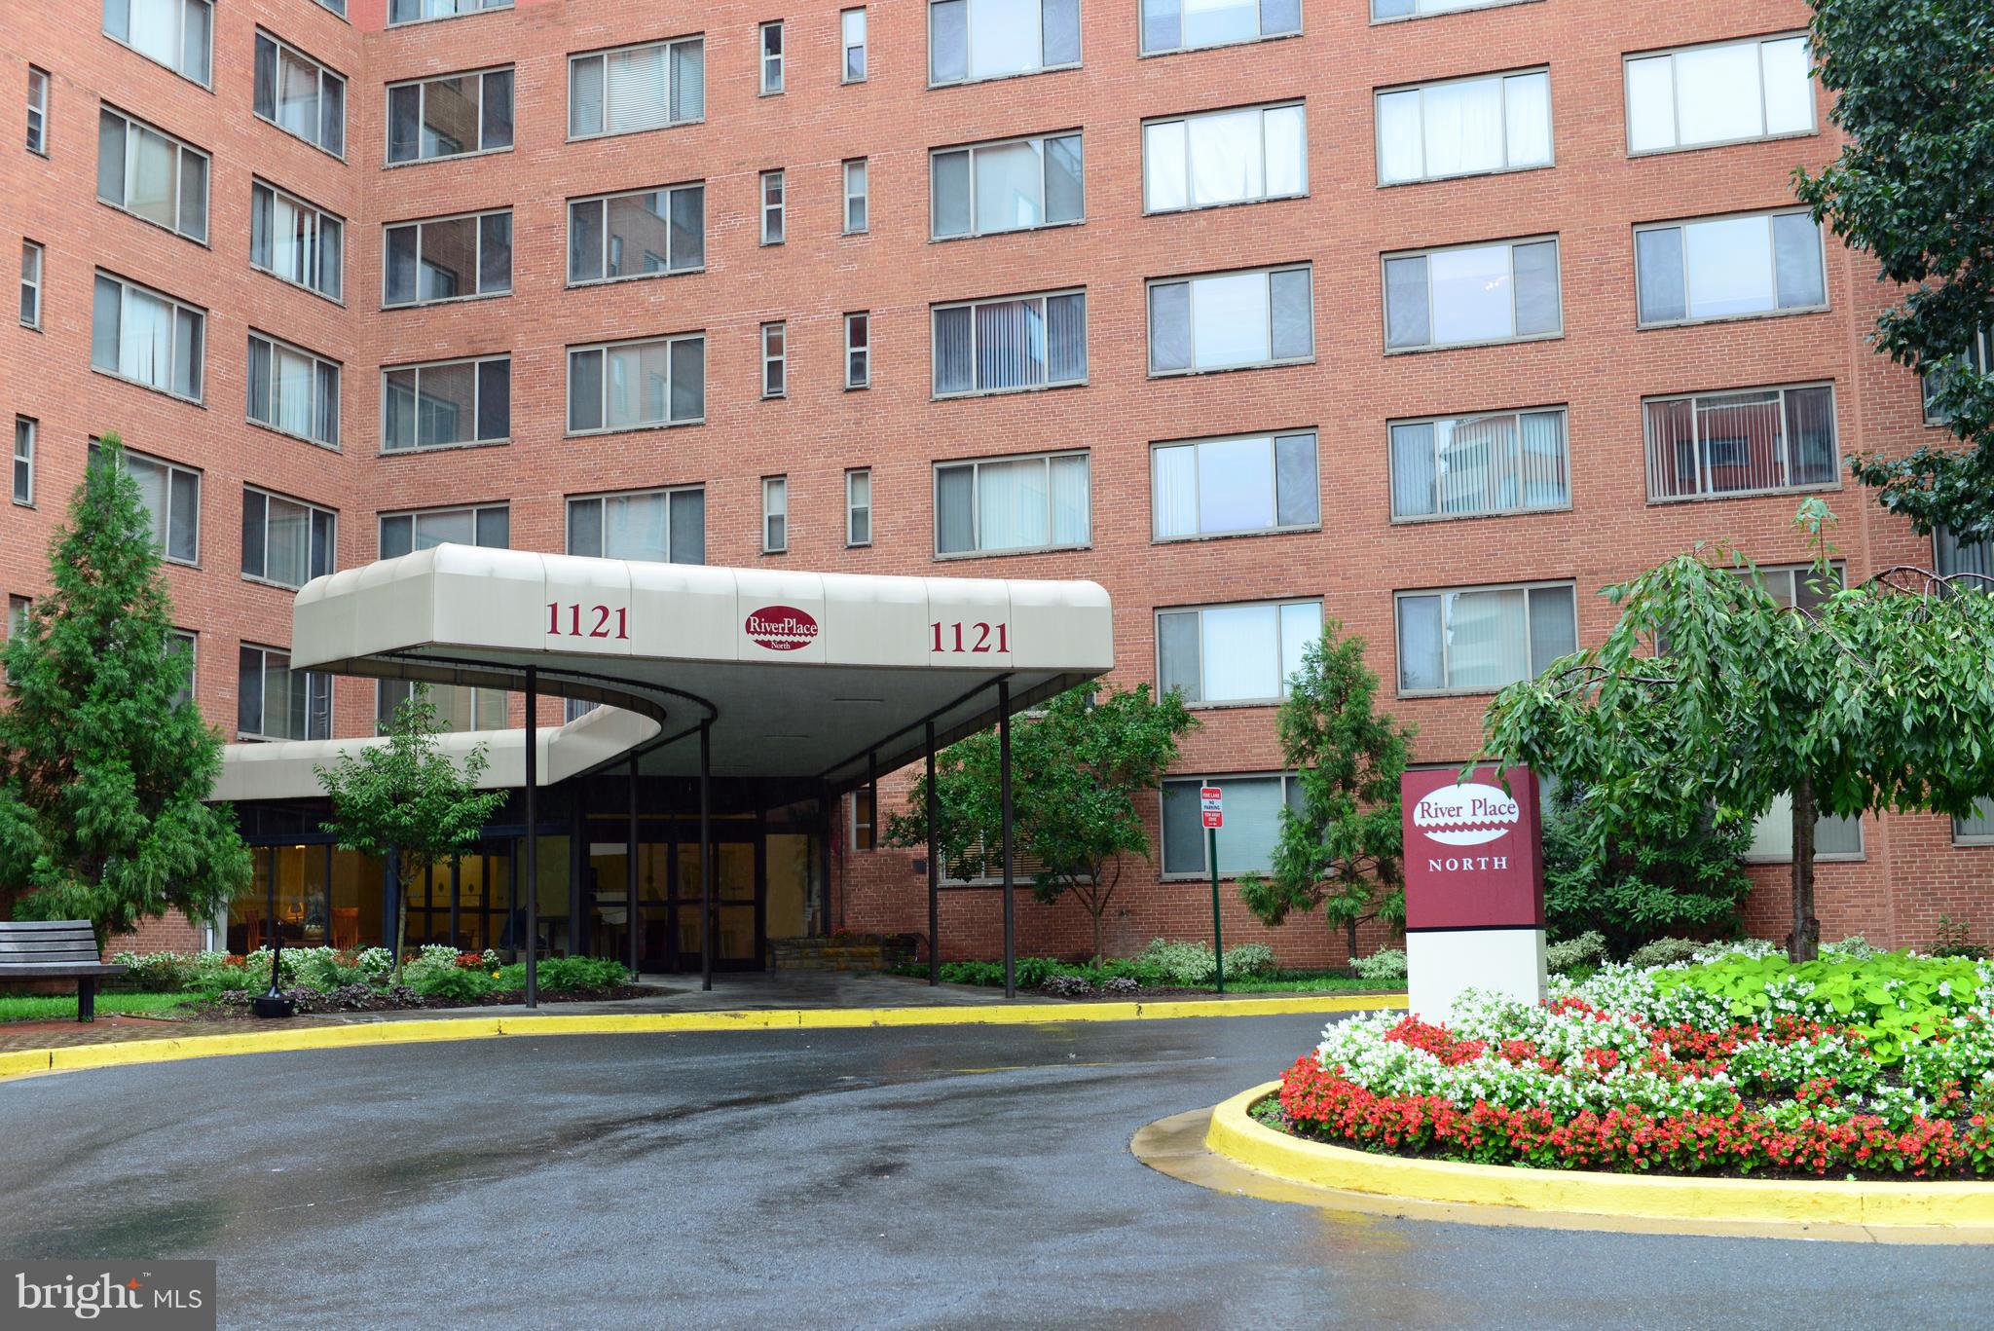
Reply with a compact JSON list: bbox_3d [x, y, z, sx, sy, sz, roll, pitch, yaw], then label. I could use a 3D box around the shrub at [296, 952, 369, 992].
[{"bbox_3d":[-7.643,3.517,26.800,0.776,0.449,0.800,-1,-8,0],"label":"shrub"}]

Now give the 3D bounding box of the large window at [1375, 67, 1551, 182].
[{"bbox_3d":[7.291,-8.396,36.353,2.670,1.517,0.120,-4,-8,18],"label":"large window"}]

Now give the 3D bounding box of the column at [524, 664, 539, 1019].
[{"bbox_3d":[-4.182,1.546,20.900,0.090,3.052,0.090,-1,-8,0],"label":"column"}]

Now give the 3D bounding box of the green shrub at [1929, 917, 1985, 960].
[{"bbox_3d":[11.639,3.314,28.200,0.680,0.580,0.550,-3,-8,19],"label":"green shrub"}]

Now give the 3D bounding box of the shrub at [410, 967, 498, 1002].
[{"bbox_3d":[-5.749,3.377,24.723,0.940,0.345,0.800,-1,-8,0],"label":"shrub"}]

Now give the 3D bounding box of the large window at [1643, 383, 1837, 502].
[{"bbox_3d":[11.059,-3.304,34.674,2.620,1.530,0.100,-4,-8,18],"label":"large window"}]

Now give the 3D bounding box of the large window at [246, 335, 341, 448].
[{"bbox_3d":[-12.405,-4.814,41.058,0.150,1.640,2.720,-4,-8,19],"label":"large window"}]

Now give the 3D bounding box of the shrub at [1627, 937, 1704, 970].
[{"bbox_3d":[8.702,3.784,30.300,0.952,0.528,0.900,-1,-8,0],"label":"shrub"}]

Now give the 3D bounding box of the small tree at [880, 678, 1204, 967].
[{"bbox_3d":[0.627,2.379,35.078,4.566,4.344,4.000,-1,-7,0],"label":"small tree"}]

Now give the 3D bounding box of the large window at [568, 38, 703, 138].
[{"bbox_3d":[-6.387,-10.223,41.263,2.652,1.517,0.120,-4,-8,18],"label":"large window"}]

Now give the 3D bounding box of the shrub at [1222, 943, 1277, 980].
[{"bbox_3d":[3.651,4.255,33.534,0.785,0.535,0.800,-1,-7,0],"label":"shrub"}]

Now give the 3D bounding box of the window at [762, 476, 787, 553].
[{"bbox_3d":[-3.779,-2.556,39.771,0.445,1.320,0.130,-4,-8,19],"label":"window"}]

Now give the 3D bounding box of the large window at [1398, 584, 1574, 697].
[{"bbox_3d":[7.430,-0.396,35.297,2.670,1.517,0.120,-4,-8,18],"label":"large window"}]

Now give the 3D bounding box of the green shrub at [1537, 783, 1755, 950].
[{"bbox_3d":[8.985,2.866,32.300,2.700,2.500,2.400,-4,-8,18],"label":"green shrub"}]

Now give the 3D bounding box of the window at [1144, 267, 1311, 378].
[{"bbox_3d":[3.761,-5.543,37.499,2.720,1.640,0.150,-4,-8,19],"label":"window"}]

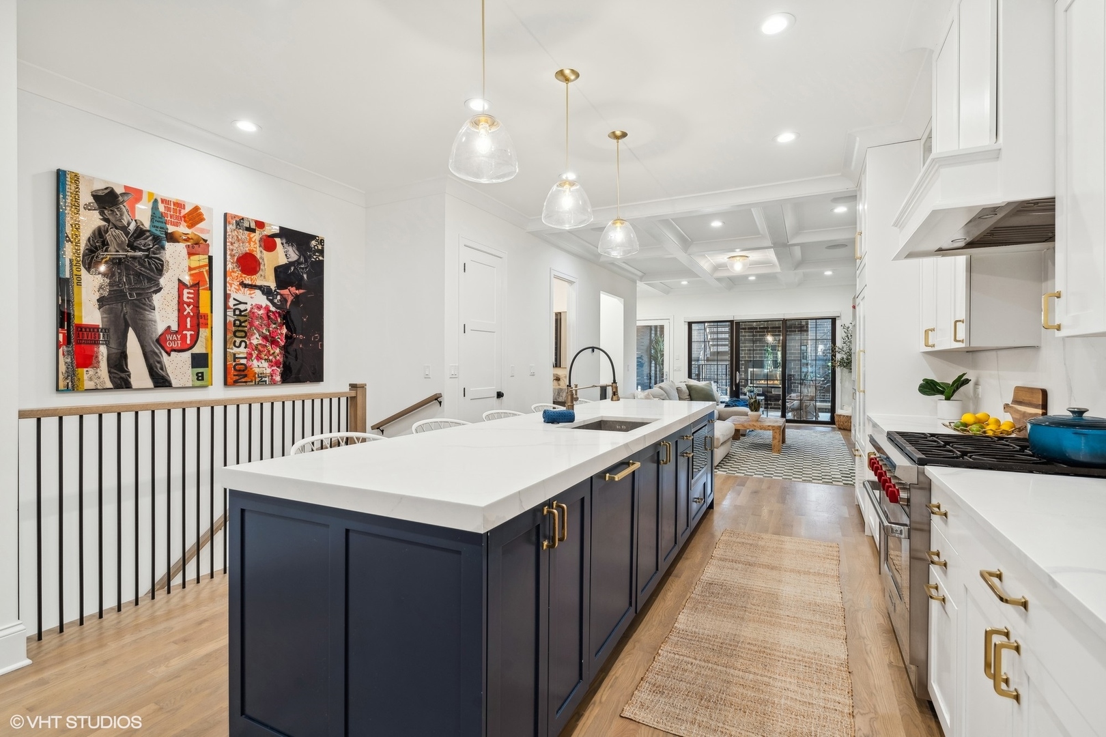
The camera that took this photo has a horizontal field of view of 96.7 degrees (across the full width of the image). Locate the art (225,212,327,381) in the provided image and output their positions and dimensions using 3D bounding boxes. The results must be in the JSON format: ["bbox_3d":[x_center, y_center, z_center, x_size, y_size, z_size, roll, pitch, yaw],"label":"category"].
[{"bbox_3d":[-2.378,-0.553,4.269,0.040,1.370,0.875,0,1,27],"label":"art"}]

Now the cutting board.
[{"bbox_3d":[2.469,0.226,2.580,0.030,0.260,0.450,3,1,27],"label":"cutting board"}]

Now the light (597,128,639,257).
[{"bbox_3d":[0.514,-1.361,3.881,0.320,0.950,0.320,0,0,0],"label":"light"}]

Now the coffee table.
[{"bbox_3d":[3.243,1.037,7.871,0.830,0.410,1.230,0,0,27],"label":"coffee table"}]

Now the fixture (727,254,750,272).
[{"bbox_3d":[3.017,-1.681,8.000,0.360,0.260,0.360,0,0,27],"label":"fixture"}]

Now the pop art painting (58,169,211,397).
[{"bbox_3d":[-2.824,-0.544,3.399,0.040,1.370,0.880,0,1,27],"label":"pop art painting"}]

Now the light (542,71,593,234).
[{"bbox_3d":[0.090,-1.357,3.076,0.320,0.940,0.320,0,0,0],"label":"light"}]

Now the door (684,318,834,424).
[{"bbox_3d":[4.958,0.013,11.897,3.310,2.420,0.140,0,0,27],"label":"door"}]

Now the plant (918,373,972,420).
[{"bbox_3d":[2.743,0.194,3.440,0.310,0.320,0.270,0,0,27],"label":"plant"}]

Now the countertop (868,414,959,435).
[{"bbox_3d":[2.124,0.325,2.662,0.650,0.040,0.970,0,1,27],"label":"countertop"}]

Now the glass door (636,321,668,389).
[{"bbox_3d":[2.232,0.013,11.393,0.890,2.220,0.050,0,1,27],"label":"glass door"}]

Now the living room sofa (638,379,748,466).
[{"bbox_3d":[2.479,0.777,8.395,1.320,0.920,4.300,0,0,27],"label":"living room sofa"}]

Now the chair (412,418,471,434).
[{"bbox_3d":[-0.547,0.763,2.801,0.530,0.930,0.510,0,1,27],"label":"chair"}]

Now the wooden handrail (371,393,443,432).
[{"bbox_3d":[-1.442,0.424,4.782,0.931,0.060,0.060,-24,-10,25],"label":"wooden handrail"}]

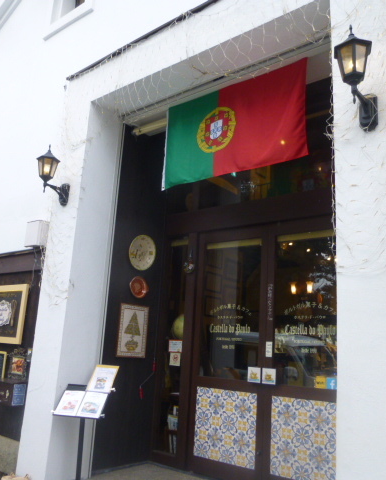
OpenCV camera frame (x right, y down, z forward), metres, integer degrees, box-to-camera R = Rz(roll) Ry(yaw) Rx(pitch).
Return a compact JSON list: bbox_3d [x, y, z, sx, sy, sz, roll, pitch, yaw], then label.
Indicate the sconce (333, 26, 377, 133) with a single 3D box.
[{"bbox_3d":[0.975,-0.987,2.732,0.231,0.592,0.368,-7,-17,39],"label":"sconce"}]

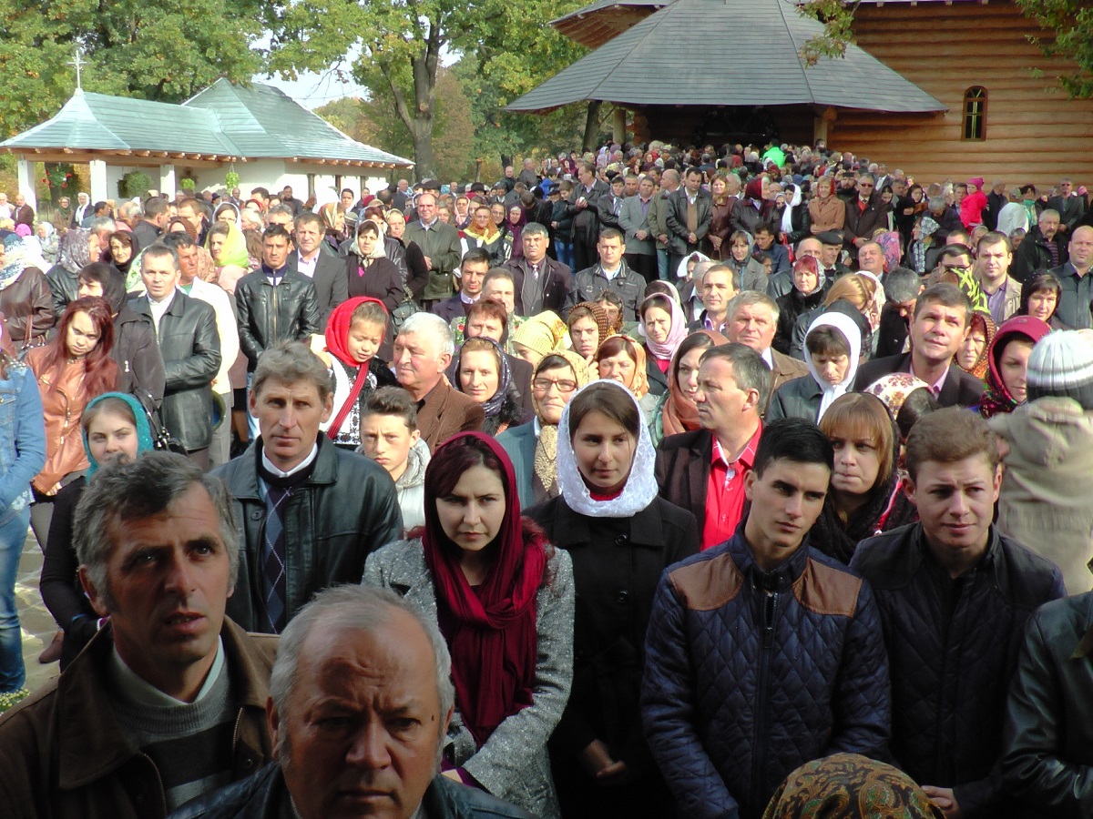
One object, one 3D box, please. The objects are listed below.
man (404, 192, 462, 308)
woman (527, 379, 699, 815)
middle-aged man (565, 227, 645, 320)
[{"bbox_3d":[-0.946,-0.932,9.836,0.540,1.750,0.340,0,9,-3],"label":"man"},{"bbox_3d":[0.153,0.751,2.854,0.450,1.670,0.310,1,12,3],"label":"woman"},{"bbox_3d":[0.365,-0.268,7.487,0.540,1.760,0.330,1,9,3],"label":"middle-aged man"}]

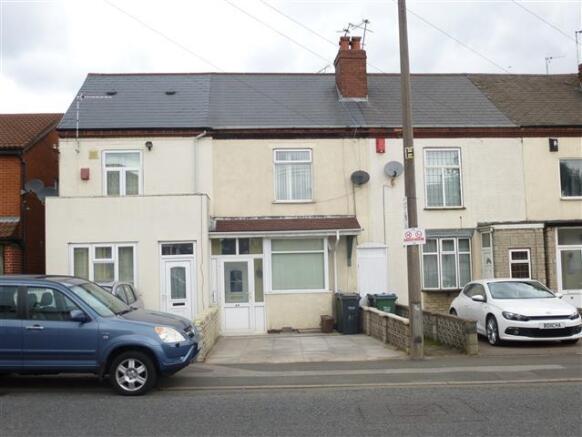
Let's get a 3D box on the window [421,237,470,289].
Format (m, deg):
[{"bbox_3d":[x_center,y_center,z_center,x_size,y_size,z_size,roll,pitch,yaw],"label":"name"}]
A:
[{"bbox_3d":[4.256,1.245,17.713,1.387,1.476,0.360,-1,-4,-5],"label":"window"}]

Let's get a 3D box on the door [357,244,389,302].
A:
[{"bbox_3d":[2.264,1.874,17.683,0.855,2.250,0.100,-1,-4,-5],"label":"door"}]

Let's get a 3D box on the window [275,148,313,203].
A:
[{"bbox_3d":[0.069,-1.214,18.035,1.075,1.509,0.100,-1,-4,-5],"label":"window"}]

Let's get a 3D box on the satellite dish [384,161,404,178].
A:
[{"bbox_3d":[2.825,-1.320,17.728,0.554,0.470,0.350,-2,-4,3],"label":"satellite dish"}]

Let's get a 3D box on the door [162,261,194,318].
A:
[{"bbox_3d":[-2.890,2.013,16.442,0.812,1.990,0.100,-1,-4,-5],"label":"door"}]

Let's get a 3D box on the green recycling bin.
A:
[{"bbox_3d":[2.465,2.528,16.932,0.580,1.070,0.740,-1,-4,-5],"label":"green recycling bin"}]

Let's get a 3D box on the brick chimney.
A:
[{"bbox_3d":[1.886,-4.668,20.130,0.845,2.142,1.120,-1,-4,-5],"label":"brick chimney"}]

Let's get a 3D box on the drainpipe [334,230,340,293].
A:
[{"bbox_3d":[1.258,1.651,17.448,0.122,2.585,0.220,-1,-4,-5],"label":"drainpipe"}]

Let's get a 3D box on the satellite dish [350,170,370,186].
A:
[{"bbox_3d":[1.942,-1.131,17.857,0.510,0.430,0.420,-2,-4,5],"label":"satellite dish"}]

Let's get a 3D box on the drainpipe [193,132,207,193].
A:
[{"bbox_3d":[-2.453,-1.420,17.351,0.343,1.895,0.180,-1,-4,-5],"label":"drainpipe"}]

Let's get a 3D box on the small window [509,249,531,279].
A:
[{"bbox_3d":[6.247,1.300,17.474,0.604,0.919,0.100,-1,-4,-5],"label":"small window"}]

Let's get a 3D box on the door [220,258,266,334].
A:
[{"bbox_3d":[-1.265,2.084,17.129,1.213,2.047,0.100,-1,-4,-5],"label":"door"}]

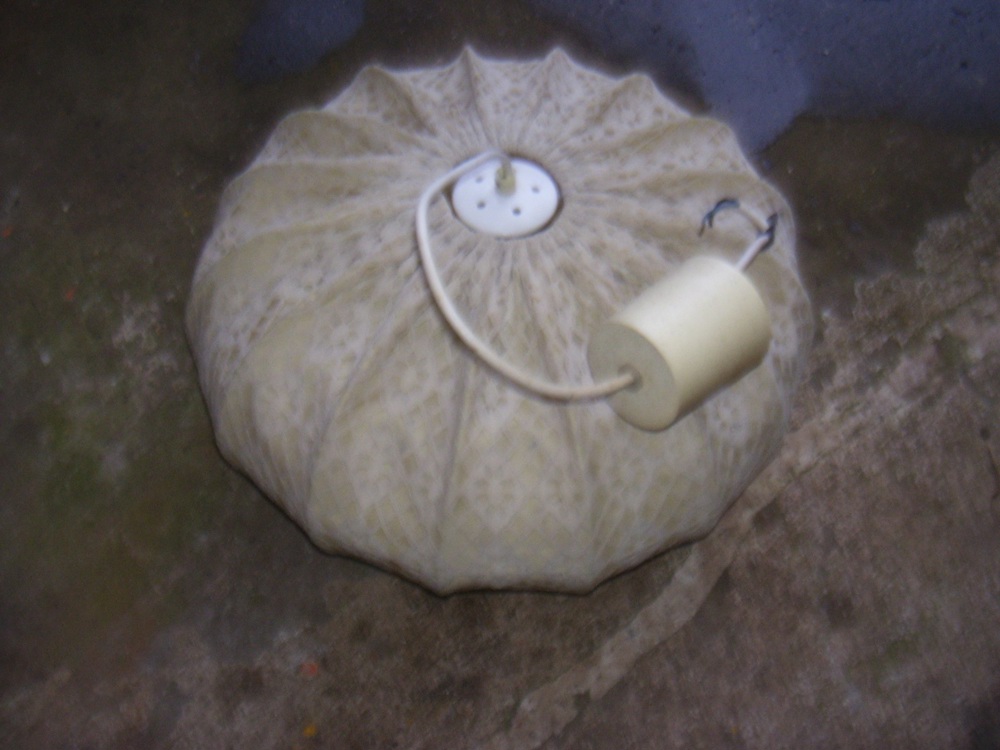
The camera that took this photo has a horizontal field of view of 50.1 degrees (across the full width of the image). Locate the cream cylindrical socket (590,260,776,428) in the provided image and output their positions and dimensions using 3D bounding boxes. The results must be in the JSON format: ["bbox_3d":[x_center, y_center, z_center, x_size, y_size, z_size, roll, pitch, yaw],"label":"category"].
[{"bbox_3d":[0.098,-0.017,0.583,0.076,0.067,0.067,-33,63,-27],"label":"cream cylindrical socket"}]

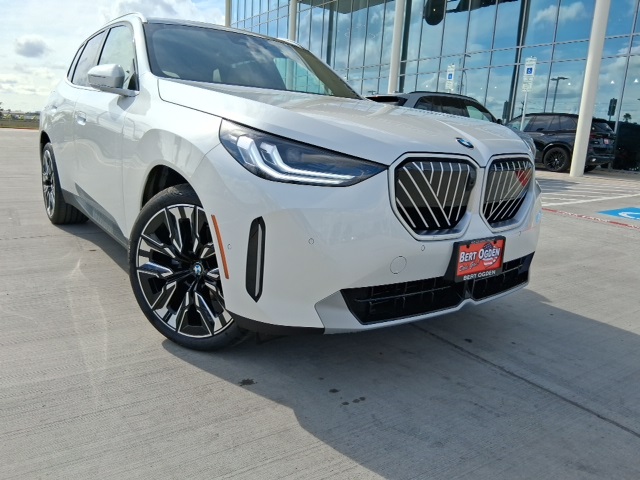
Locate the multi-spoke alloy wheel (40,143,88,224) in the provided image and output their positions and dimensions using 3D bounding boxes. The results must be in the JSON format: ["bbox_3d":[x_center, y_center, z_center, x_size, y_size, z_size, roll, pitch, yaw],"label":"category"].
[{"bbox_3d":[-2.289,-0.497,4.334,0.270,0.735,0.735,-5,15,-38],"label":"multi-spoke alloy wheel"}]

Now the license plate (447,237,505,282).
[{"bbox_3d":[0.651,0.076,1.956,0.320,0.165,0.030,-5,15,-38],"label":"license plate"}]

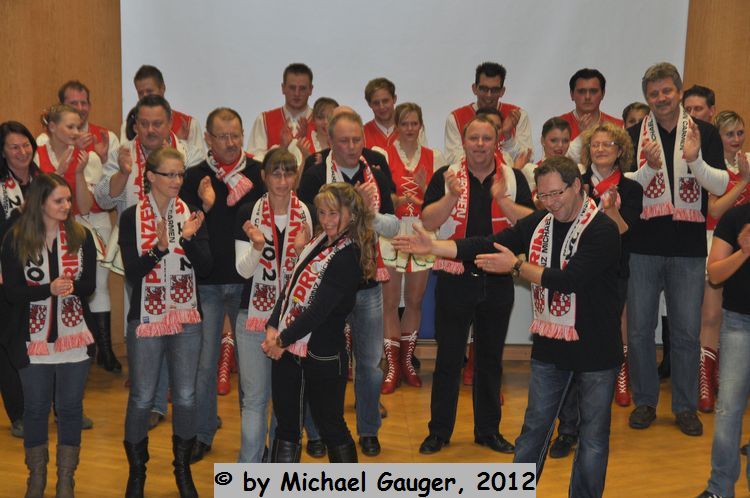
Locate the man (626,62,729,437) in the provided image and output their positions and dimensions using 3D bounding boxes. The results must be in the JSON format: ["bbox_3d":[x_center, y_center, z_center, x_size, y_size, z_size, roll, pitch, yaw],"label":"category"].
[{"bbox_3d":[1.599,-0.002,9.934,0.540,1.940,0.450,2,12,8],"label":"man"}]

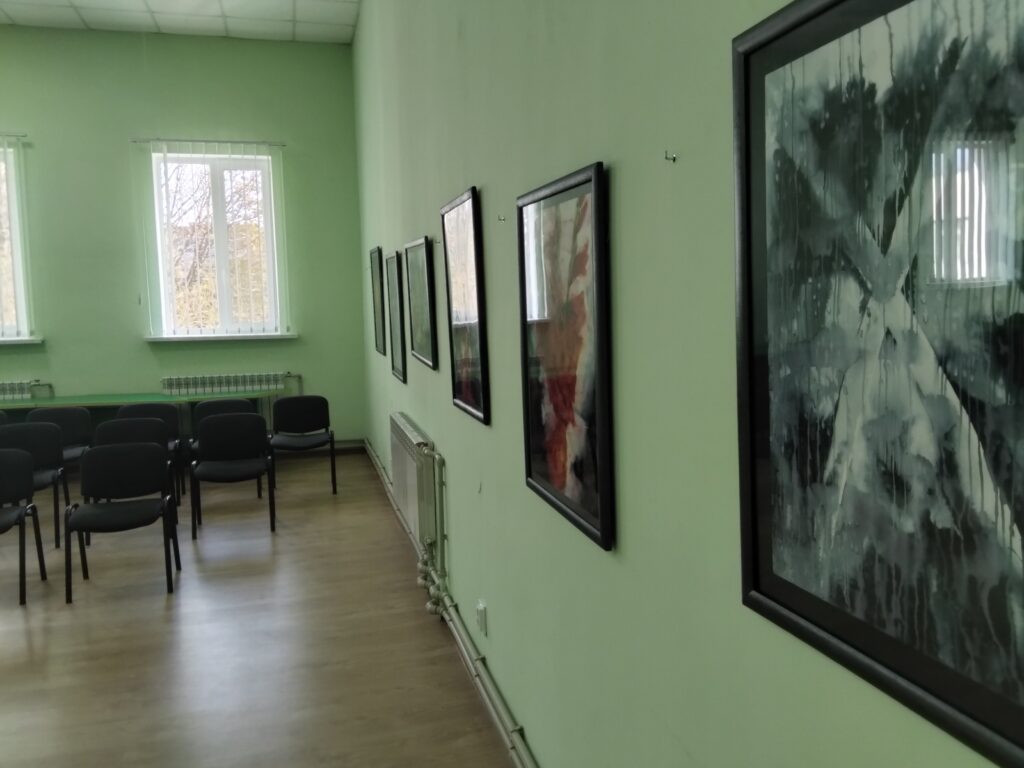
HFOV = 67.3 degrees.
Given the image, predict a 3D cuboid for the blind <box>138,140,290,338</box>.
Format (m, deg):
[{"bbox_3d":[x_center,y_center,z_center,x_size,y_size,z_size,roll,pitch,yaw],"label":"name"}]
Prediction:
[{"bbox_3d":[-2.868,-1.405,7.590,1.200,1.820,0.150,-3,6,-15],"label":"blind"}]

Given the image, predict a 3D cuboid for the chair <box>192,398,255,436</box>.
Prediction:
[{"bbox_3d":[-2.376,0.531,6.383,0.530,0.790,0.550,-3,6,-17],"label":"chair"}]

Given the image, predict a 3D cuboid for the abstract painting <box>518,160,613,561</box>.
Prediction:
[{"bbox_3d":[0.121,-0.079,1.939,0.030,0.825,0.630,-3,6,-15],"label":"abstract painting"}]

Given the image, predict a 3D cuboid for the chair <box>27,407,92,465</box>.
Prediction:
[{"bbox_3d":[-3.584,0.594,6.044,0.530,0.790,0.550,-3,6,-13],"label":"chair"}]

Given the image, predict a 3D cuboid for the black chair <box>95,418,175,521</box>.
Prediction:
[{"bbox_3d":[-2.637,0.648,5.341,0.530,0.790,0.550,-3,6,-17],"label":"black chair"}]

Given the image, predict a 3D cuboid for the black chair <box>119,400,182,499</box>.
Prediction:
[{"bbox_3d":[-2.958,0.563,6.207,0.530,0.790,0.550,-3,6,-16],"label":"black chair"}]

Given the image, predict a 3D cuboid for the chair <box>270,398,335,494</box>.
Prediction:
[{"bbox_3d":[-1.762,0.507,6.478,0.530,0.790,0.550,-3,6,-12],"label":"chair"}]

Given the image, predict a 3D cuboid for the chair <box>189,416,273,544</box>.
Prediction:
[{"bbox_3d":[-1.972,0.622,5.450,0.530,0.790,0.550,-3,6,-16],"label":"chair"}]

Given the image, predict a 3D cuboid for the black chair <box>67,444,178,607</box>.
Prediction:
[{"bbox_3d":[-2.201,0.744,4.356,0.530,0.790,0.550,-3,6,-15],"label":"black chair"}]

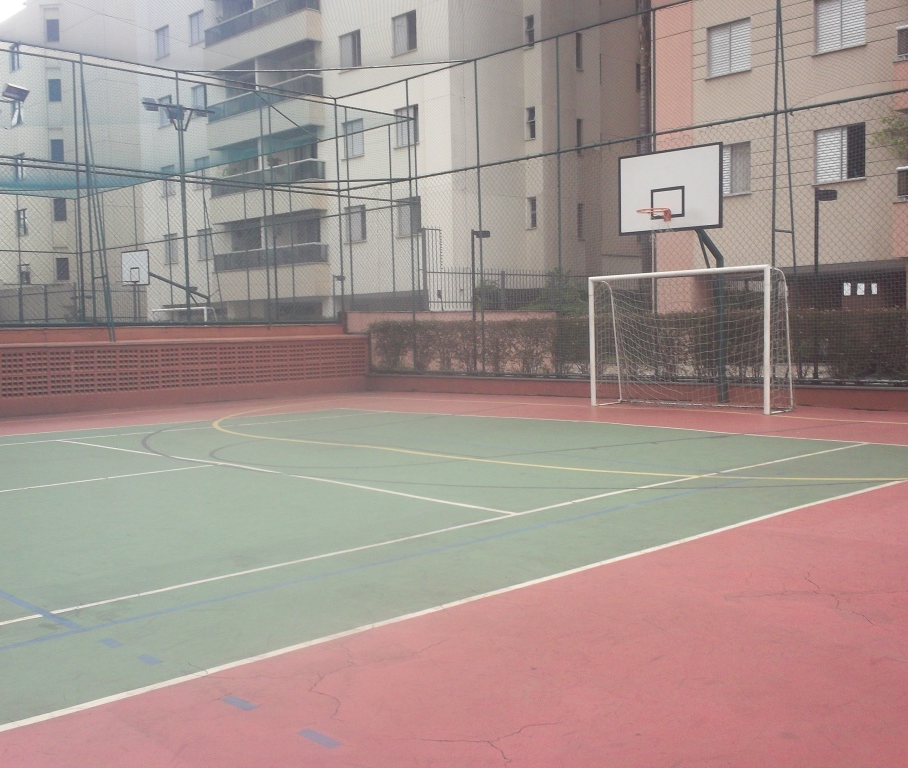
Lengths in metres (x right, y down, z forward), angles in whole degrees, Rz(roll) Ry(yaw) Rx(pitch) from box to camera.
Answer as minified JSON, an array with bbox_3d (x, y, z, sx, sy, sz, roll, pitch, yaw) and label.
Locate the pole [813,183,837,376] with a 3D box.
[{"bbox_3d":[5.786,-1.579,17.700,0.250,2.970,0.450,2,5,45],"label":"pole"}]

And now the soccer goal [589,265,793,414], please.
[{"bbox_3d":[3.514,-0.657,16.840,3.080,2.040,0.790,2,5,45],"label":"soccer goal"}]

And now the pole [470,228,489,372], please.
[{"bbox_3d":[0.557,-1.755,23.551,0.250,2.930,0.450,2,5,45],"label":"pole"}]

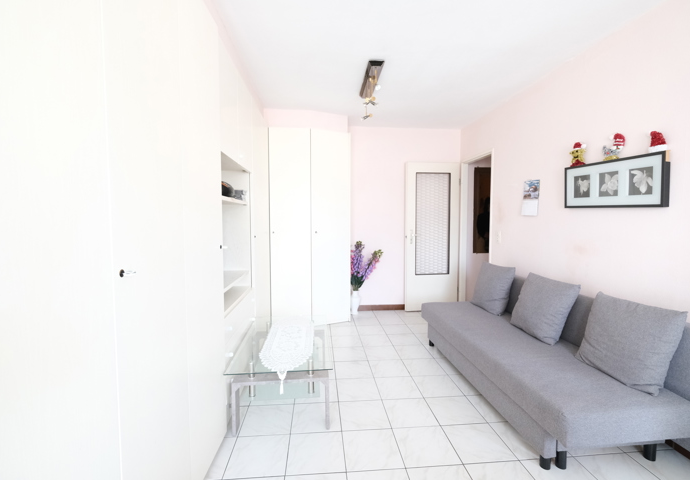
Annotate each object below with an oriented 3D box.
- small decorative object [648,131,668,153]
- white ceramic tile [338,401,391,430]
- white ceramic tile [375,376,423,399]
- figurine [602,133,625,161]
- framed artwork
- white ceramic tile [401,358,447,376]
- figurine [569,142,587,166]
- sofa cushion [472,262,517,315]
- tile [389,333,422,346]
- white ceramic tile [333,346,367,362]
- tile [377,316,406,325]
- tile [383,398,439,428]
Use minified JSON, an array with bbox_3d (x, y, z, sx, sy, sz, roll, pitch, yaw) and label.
[{"bbox_3d":[1.761,-0.555,1.691,0.055,0.115,0.078,0,3,-5],"label":"small decorative object"},{"bbox_3d":[0.124,1.139,1.953,0.300,0.010,0.298,0,3,-5],"label":"white ceramic tile"},{"bbox_3d":[0.392,1.102,2.240,0.298,0.012,0.297,0,3,-5],"label":"white ceramic tile"},{"bbox_3d":[1.778,-0.617,1.987,0.045,0.165,0.140,0,3,-5],"label":"figurine"},{"bbox_3d":[1.769,-0.374,2.012,0.042,0.310,0.675,0,4,-5],"label":"framed artwork"},{"bbox_3d":[0.681,1.104,2.600,0.300,0.010,0.300,0,4,-5],"label":"white ceramic tile"},{"bbox_3d":[1.719,-0.629,2.208,0.060,0.160,0.100,0,3,-5],"label":"figurine"},{"bbox_3d":[1.392,0.433,2.823,0.140,0.440,0.440,19,2,-6],"label":"sofa cushion"},{"bbox_3d":[0.619,1.048,3.142,0.298,0.012,0.297,0,3,-5],"label":"tile"},{"bbox_3d":[0.048,1.087,2.842,0.300,0.010,0.300,0,4,-5],"label":"white ceramic tile"},{"bbox_3d":[0.581,1.026,3.773,0.300,0.010,0.300,0,4,-5],"label":"tile"},{"bbox_3d":[0.427,1.144,1.988,0.300,0.010,0.300,0,4,-5],"label":"tile"}]

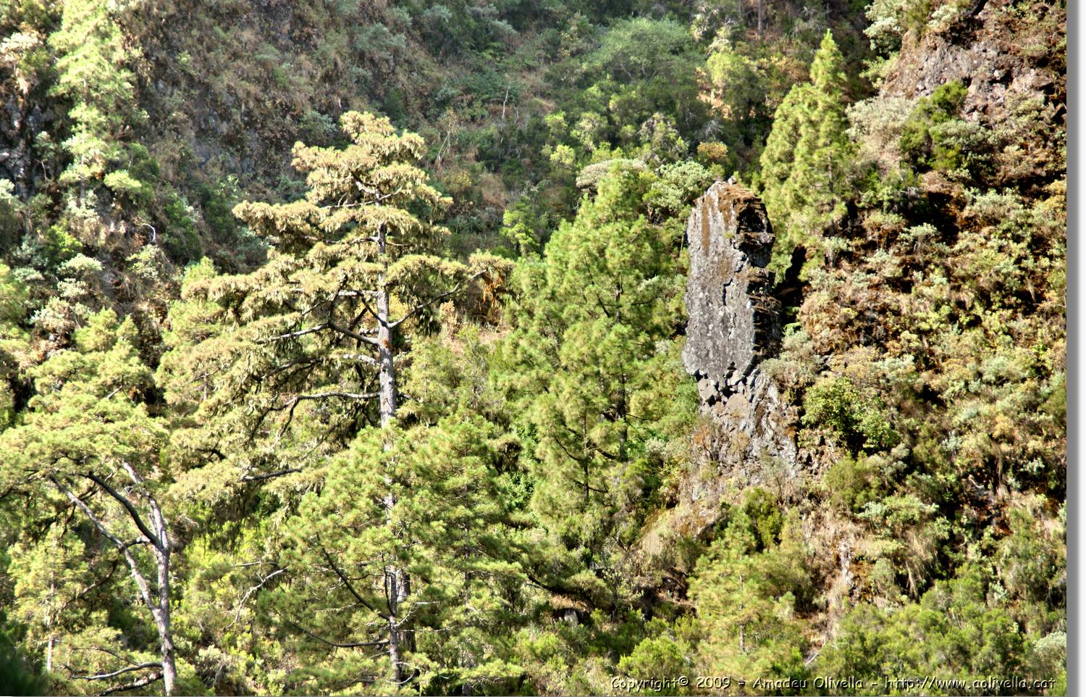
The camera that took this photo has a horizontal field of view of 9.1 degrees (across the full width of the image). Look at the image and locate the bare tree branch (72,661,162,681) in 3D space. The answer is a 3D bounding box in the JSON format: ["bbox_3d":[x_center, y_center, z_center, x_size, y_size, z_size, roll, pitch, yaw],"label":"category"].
[{"bbox_3d":[-14.735,11.165,235.000,3.100,0.700,0.800,-1,0,0],"label":"bare tree branch"}]

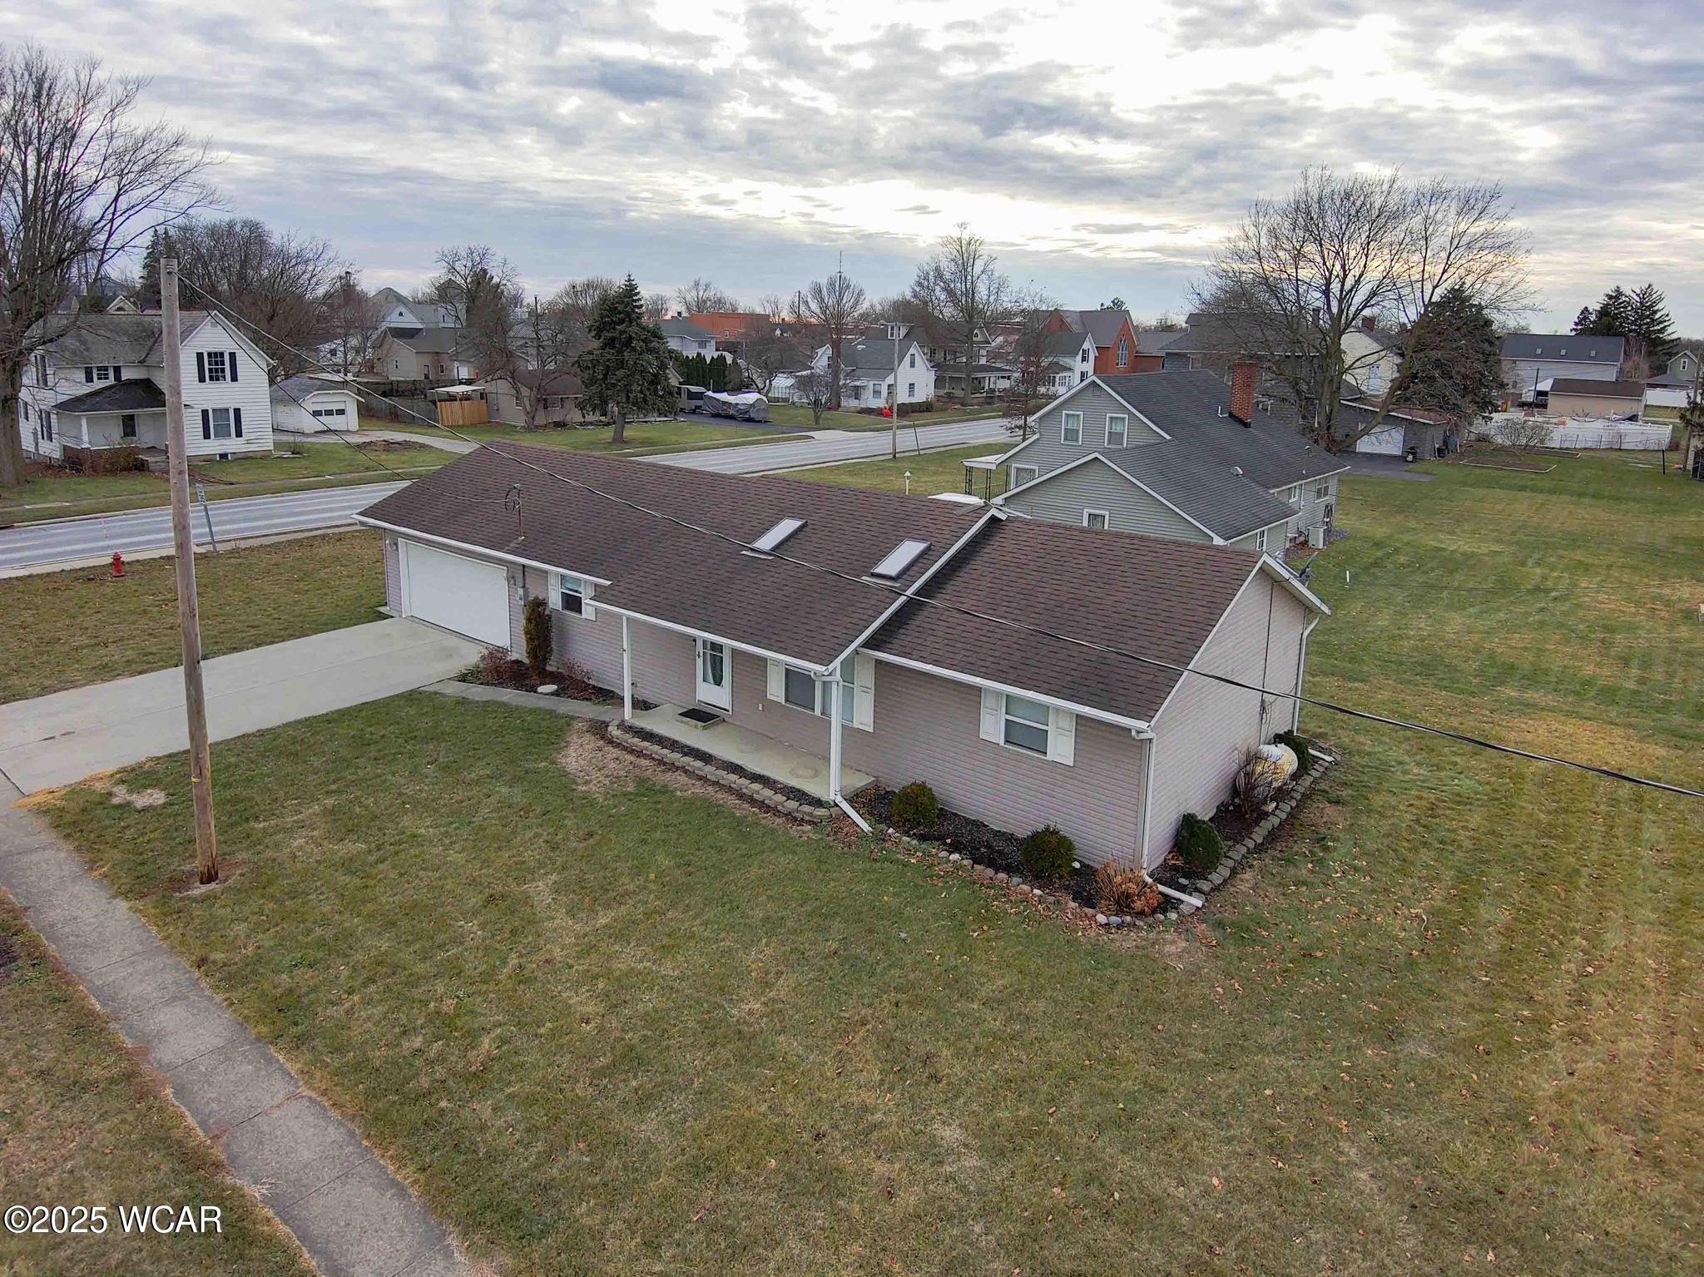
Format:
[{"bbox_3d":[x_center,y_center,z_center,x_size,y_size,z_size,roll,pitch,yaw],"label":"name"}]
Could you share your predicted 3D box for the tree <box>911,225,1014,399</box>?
[{"bbox_3d":[13.979,-42.348,135.489,12.800,22.300,12.800,1,16,0],"label":"tree"}]

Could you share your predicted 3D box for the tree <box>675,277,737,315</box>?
[{"bbox_3d":[-31.597,-68.781,224.982,13.000,18.500,13.000,1,16,0],"label":"tree"}]

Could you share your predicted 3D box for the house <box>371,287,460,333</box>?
[{"bbox_3d":[-62.704,-42.912,146.801,12.500,12.600,13.500,14,21,38],"label":"house"}]

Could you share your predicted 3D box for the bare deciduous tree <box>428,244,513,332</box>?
[{"bbox_3d":[-42.361,-36.388,116.789,8.800,15.300,8.800,1,16,0],"label":"bare deciduous tree"}]

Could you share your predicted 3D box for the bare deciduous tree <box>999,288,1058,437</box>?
[{"bbox_3d":[14.030,-21.214,81.241,4.600,11.400,4.400,4,17,9],"label":"bare deciduous tree"}]

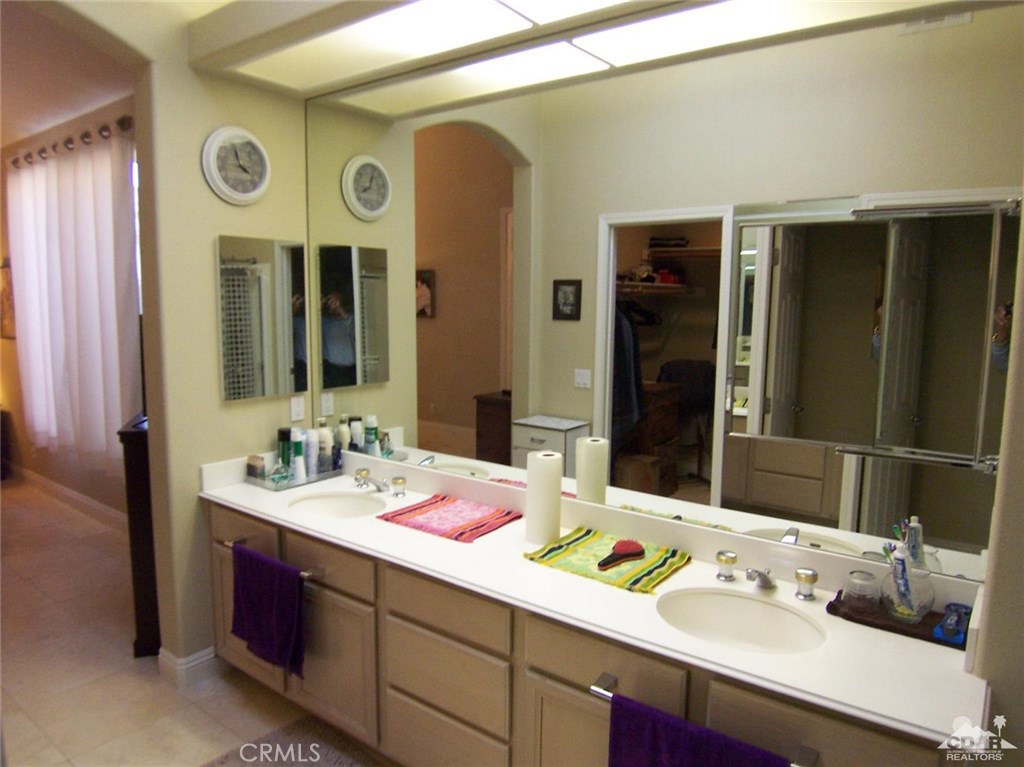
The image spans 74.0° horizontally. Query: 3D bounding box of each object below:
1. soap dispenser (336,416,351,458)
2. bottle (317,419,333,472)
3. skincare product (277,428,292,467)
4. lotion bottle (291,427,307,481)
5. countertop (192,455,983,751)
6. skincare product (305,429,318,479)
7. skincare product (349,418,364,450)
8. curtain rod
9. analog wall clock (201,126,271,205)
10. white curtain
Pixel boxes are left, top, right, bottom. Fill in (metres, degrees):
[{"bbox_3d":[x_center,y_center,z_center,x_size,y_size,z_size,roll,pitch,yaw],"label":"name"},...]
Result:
[{"bbox_3d":[-0.768,0.263,3.122,0.060,0.250,0.060,6,8,36],"label":"soap dispenser"},{"bbox_3d":[-0.836,0.274,3.029,0.060,0.250,0.060,6,8,36],"label":"bottle"},{"bbox_3d":[-0.989,0.297,2.966,0.055,0.205,0.055,-1,7,-19],"label":"skincare product"},{"bbox_3d":[-0.915,0.300,2.903,0.058,0.222,0.052,-1,7,-18],"label":"lotion bottle"},{"bbox_3d":[-0.039,0.477,2.184,2.585,0.130,0.582,6,8,36],"label":"countertop"},{"bbox_3d":[-0.868,0.300,2.972,0.048,0.205,0.045,-1,7,-16],"label":"skincare product"},{"bbox_3d":[-0.723,0.276,3.174,0.052,0.215,0.048,-1,7,-13],"label":"skincare product"},{"bbox_3d":[-2.973,-1.590,4.518,2.050,0.070,0.080,6,9,38],"label":"curtain rod"},{"bbox_3d":[-1.099,-0.872,2.721,0.042,0.300,0.295,6,8,36],"label":"analog wall clock"},{"bbox_3d":[-2.981,-0.567,4.635,1.980,2.090,0.110,6,9,38],"label":"white curtain"}]

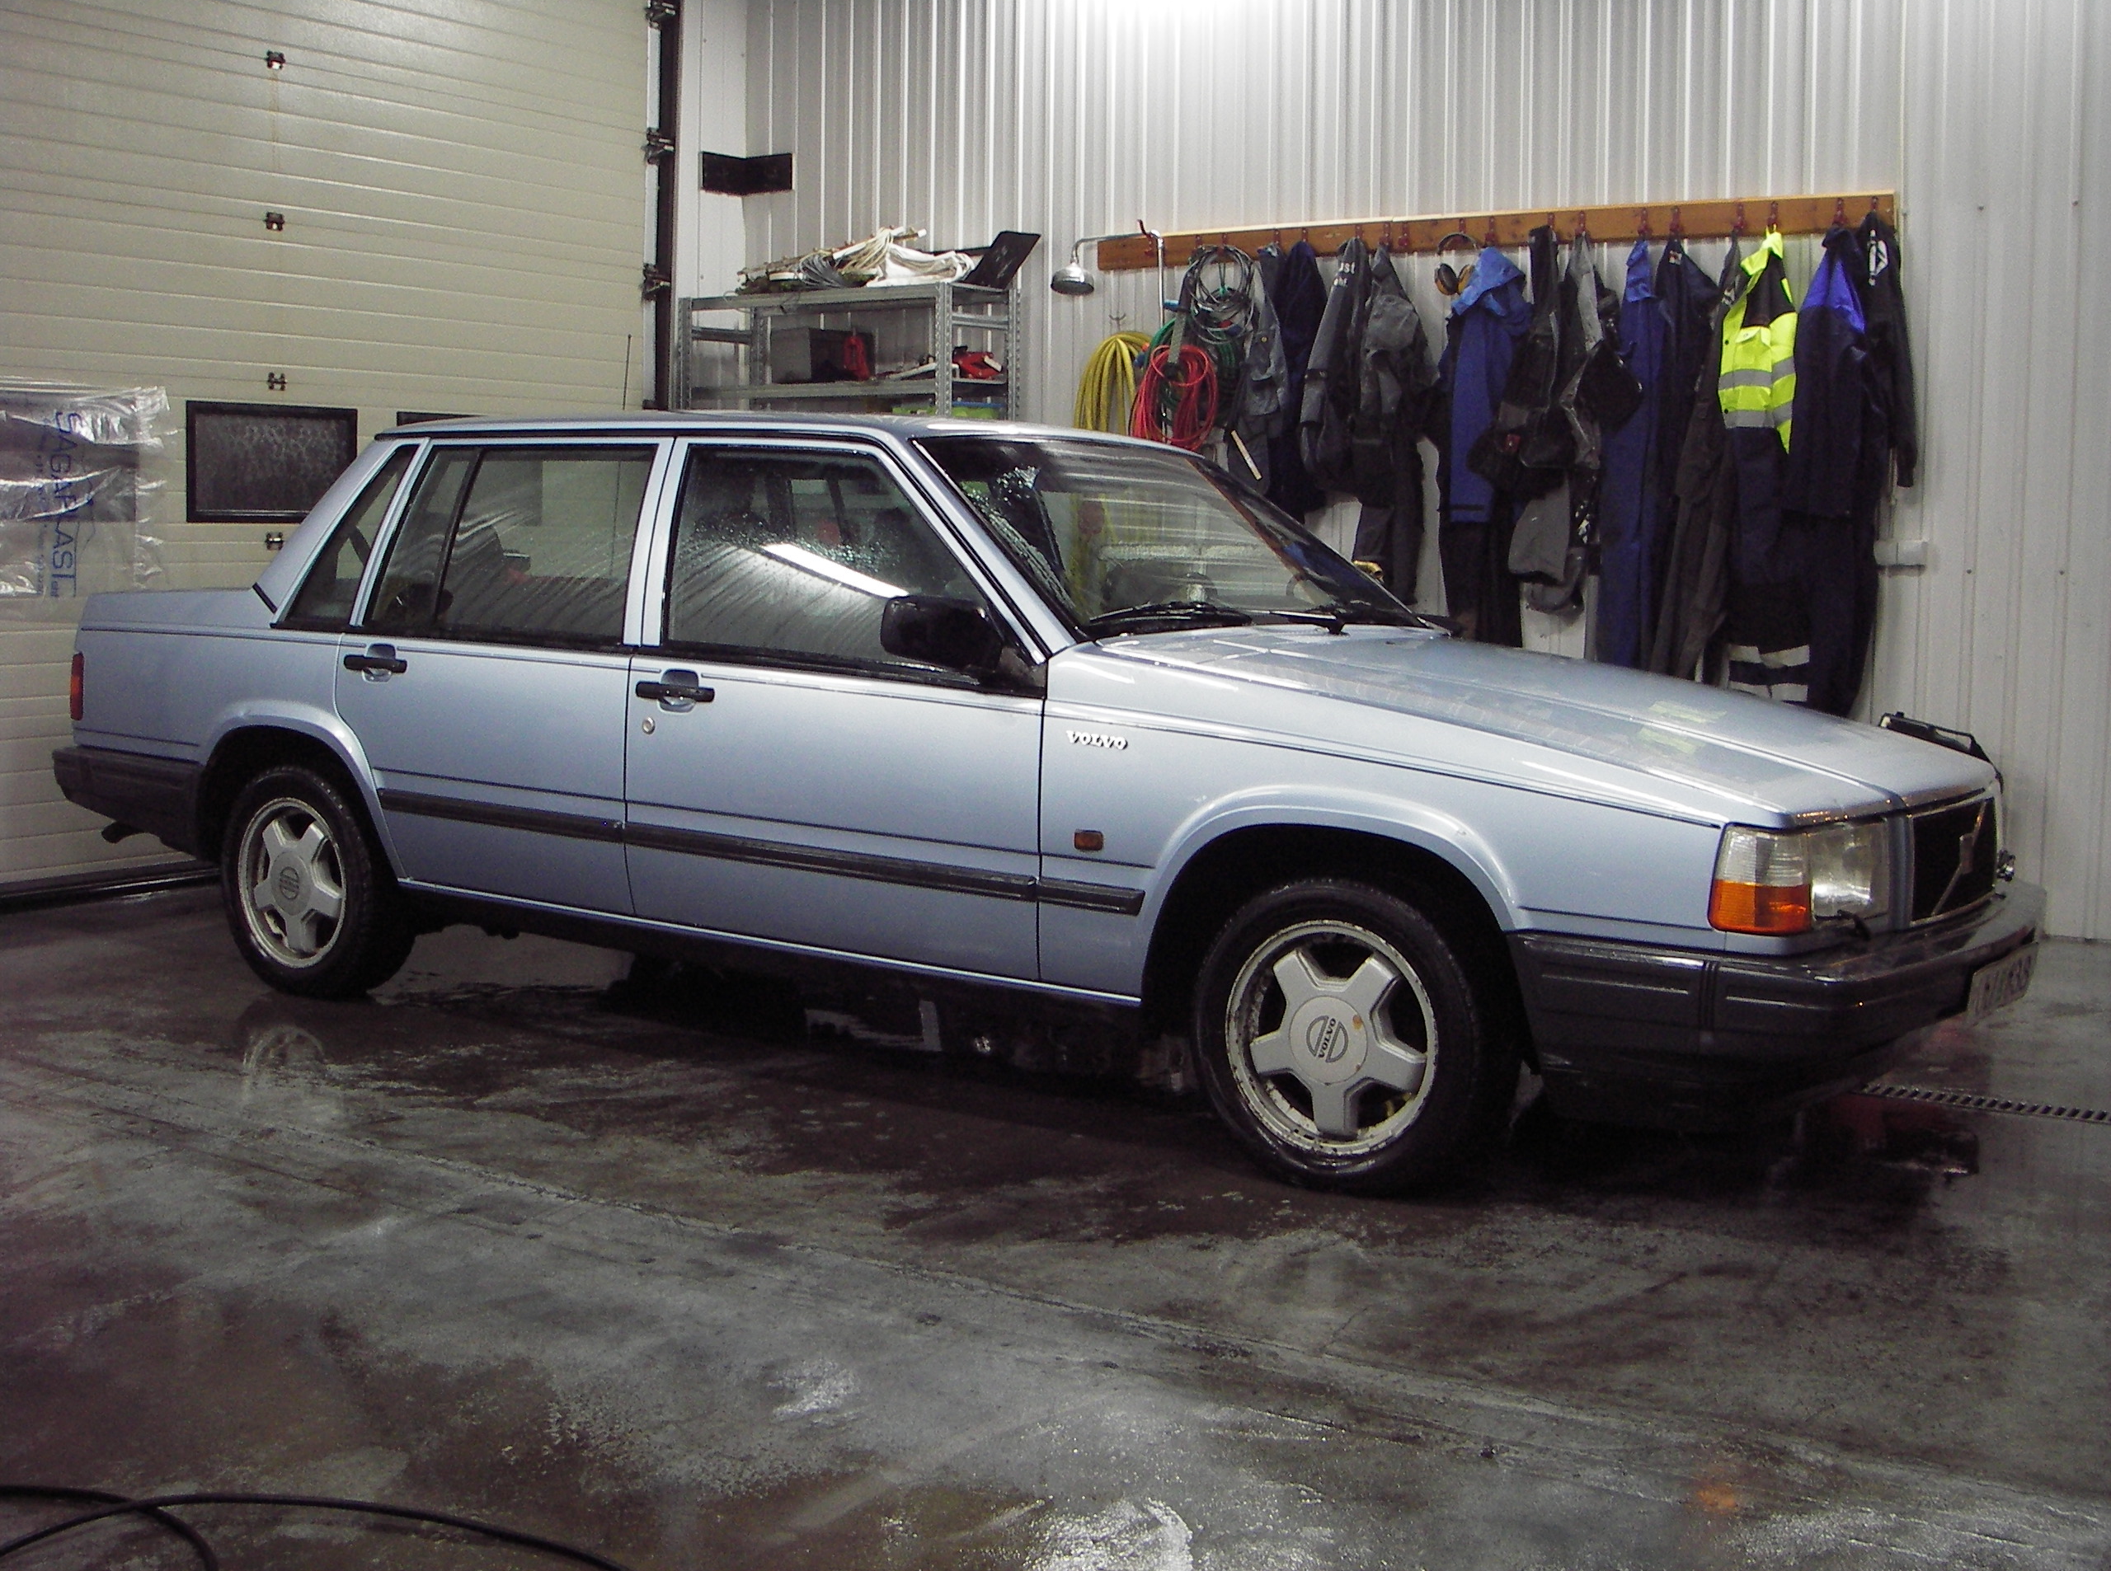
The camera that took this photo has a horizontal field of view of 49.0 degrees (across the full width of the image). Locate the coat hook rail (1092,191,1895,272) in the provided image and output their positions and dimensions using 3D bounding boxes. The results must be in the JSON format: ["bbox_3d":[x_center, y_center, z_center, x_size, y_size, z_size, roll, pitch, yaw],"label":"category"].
[{"bbox_3d":[1.323,-1.825,7.636,2.870,0.115,0.080,5,8,34],"label":"coat hook rail"}]

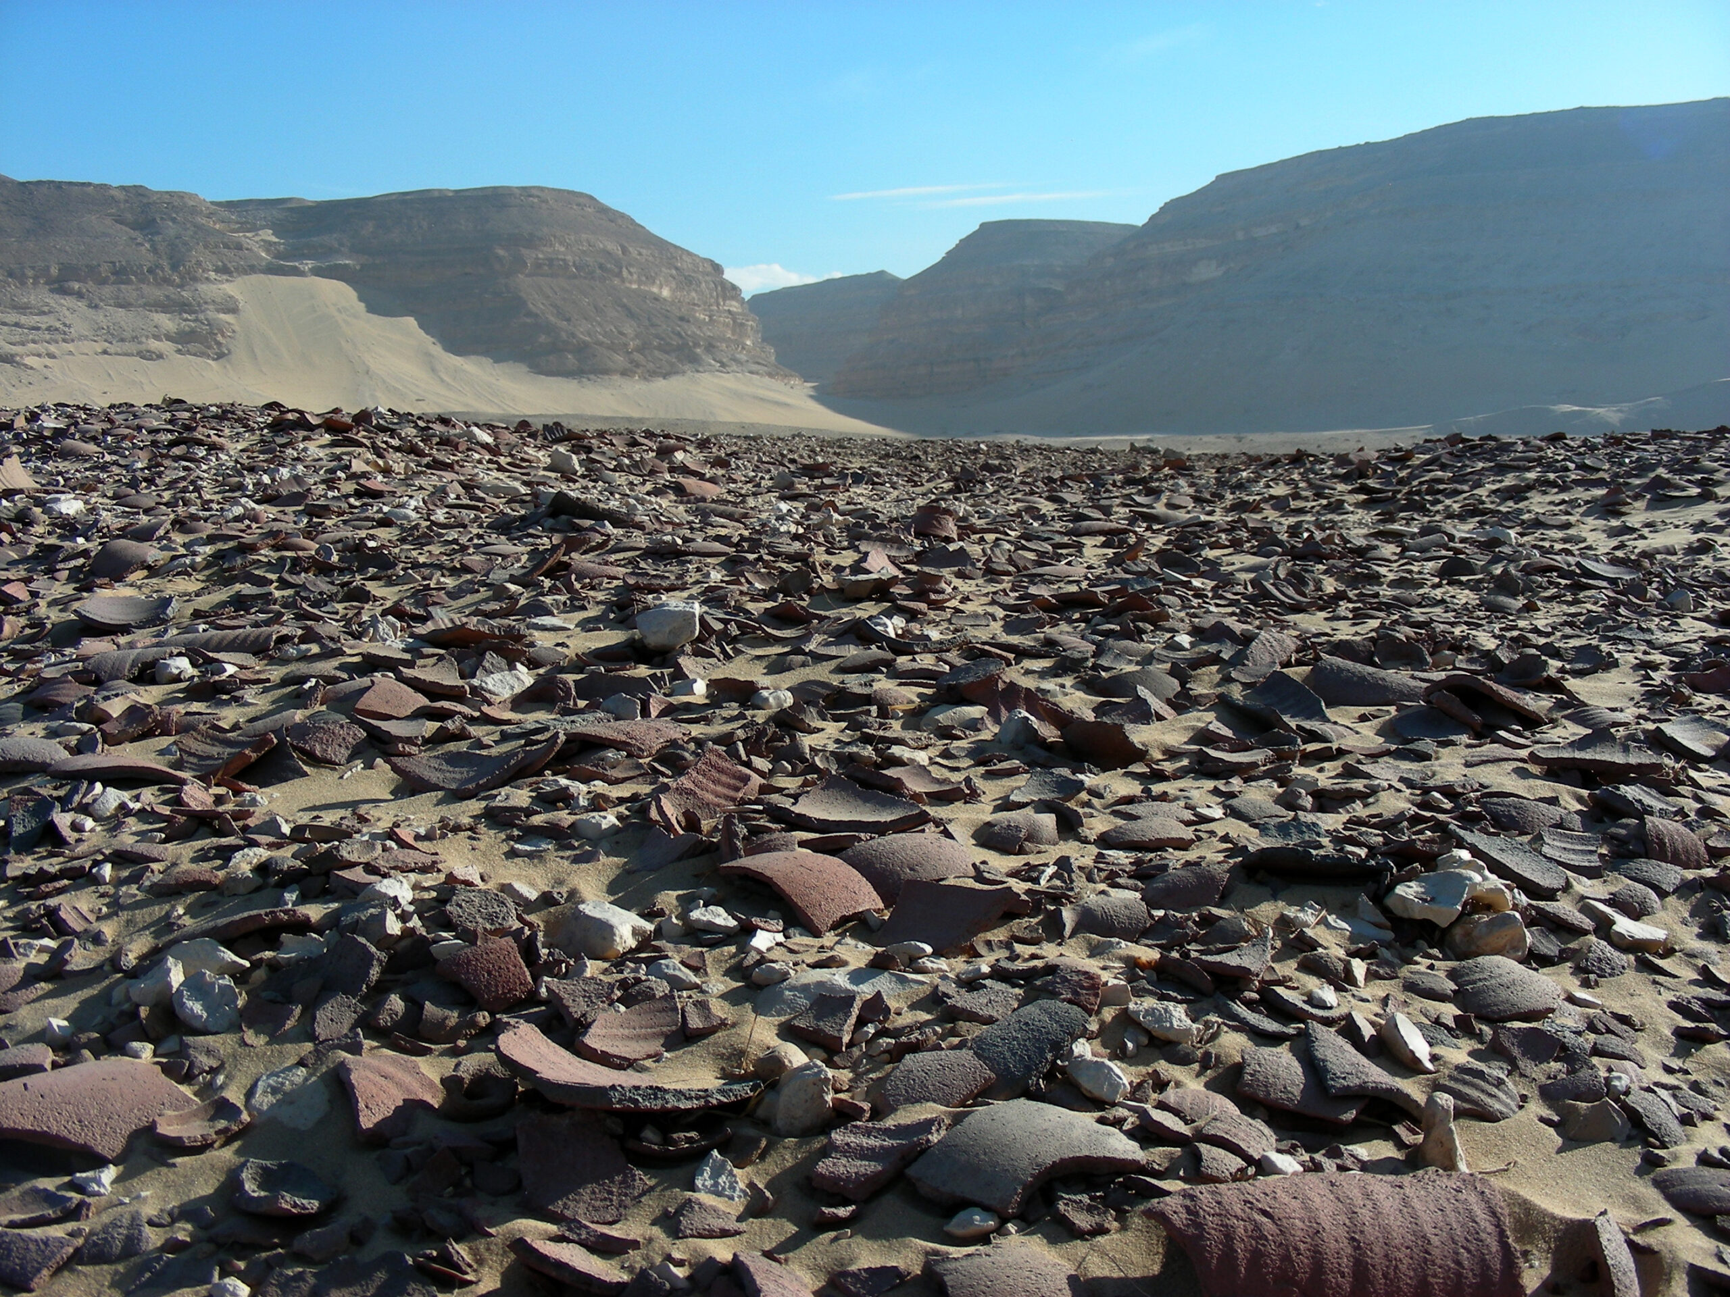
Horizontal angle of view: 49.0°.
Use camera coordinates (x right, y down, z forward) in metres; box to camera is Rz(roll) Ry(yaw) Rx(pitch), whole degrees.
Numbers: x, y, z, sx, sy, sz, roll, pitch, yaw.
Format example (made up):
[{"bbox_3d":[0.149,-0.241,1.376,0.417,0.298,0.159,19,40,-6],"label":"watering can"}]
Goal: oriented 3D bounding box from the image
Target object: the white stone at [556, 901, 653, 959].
[{"bbox_3d":[-0.274,0.296,1.998,0.097,0.053,0.066,3,7,25],"label":"white stone"}]

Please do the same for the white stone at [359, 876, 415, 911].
[{"bbox_3d":[-0.489,0.251,1.943,0.055,0.030,0.042,0,6,0],"label":"white stone"}]

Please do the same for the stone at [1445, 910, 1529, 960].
[{"bbox_3d":[0.603,0.278,1.841,0.080,0.039,0.060,0,6,0],"label":"stone"}]

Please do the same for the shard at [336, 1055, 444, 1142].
[{"bbox_3d":[-0.323,0.306,1.294,0.062,0.022,0.068,1,37,11],"label":"shard"}]

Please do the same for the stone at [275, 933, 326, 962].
[{"bbox_3d":[-0.501,0.269,1.690,0.044,0.028,0.031,0,7,0],"label":"stone"}]

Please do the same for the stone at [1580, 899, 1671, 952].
[{"bbox_3d":[0.811,0.295,2.026,0.090,0.048,0.045,5,8,35],"label":"stone"}]

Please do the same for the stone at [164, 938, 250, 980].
[{"bbox_3d":[-0.595,0.285,1.717,0.077,0.035,0.054,0,6,0],"label":"stone"}]

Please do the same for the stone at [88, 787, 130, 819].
[{"bbox_3d":[-0.988,0.202,2.480,0.057,0.037,0.042,0,6,0],"label":"stone"}]

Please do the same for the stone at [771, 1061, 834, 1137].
[{"bbox_3d":[-0.048,0.354,1.491,0.044,0.055,0.040,1,7,10],"label":"stone"}]

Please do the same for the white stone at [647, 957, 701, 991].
[{"bbox_3d":[-0.164,0.279,1.625,0.044,0.024,0.031,-2,7,-20],"label":"white stone"}]

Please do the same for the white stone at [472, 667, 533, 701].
[{"bbox_3d":[-0.740,0.073,3.883,0.118,0.063,0.077,1,7,10],"label":"white stone"}]

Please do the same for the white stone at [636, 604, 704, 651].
[{"bbox_3d":[-0.484,-0.052,4.729,0.159,0.117,0.127,1,7,5],"label":"white stone"}]

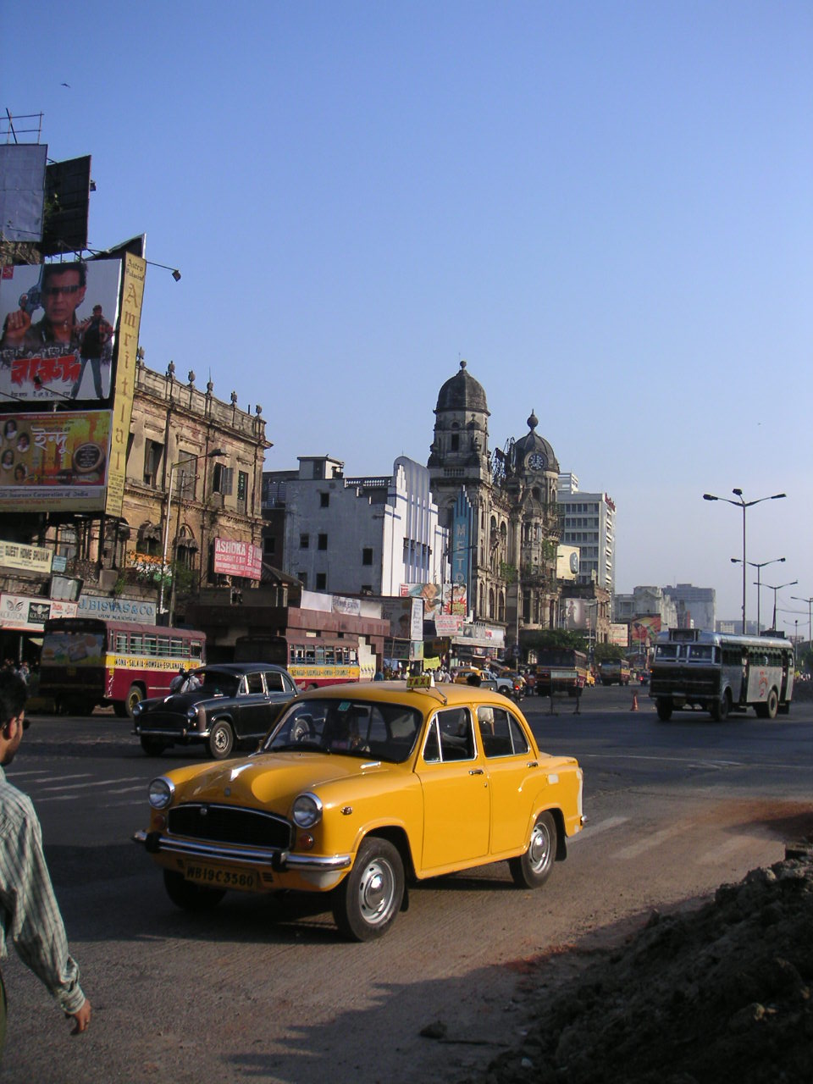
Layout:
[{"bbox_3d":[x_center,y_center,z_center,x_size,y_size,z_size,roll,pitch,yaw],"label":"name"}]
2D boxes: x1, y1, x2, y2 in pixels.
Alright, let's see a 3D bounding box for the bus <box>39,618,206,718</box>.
[{"bbox_3d":[-9.612,4.423,41.127,2.308,3.068,7.203,0,-7,16],"label":"bus"}]

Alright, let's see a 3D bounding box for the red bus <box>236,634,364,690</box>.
[{"bbox_3d":[-4.460,5.580,50.287,2.380,2.943,7.133,-1,-7,21],"label":"red bus"}]

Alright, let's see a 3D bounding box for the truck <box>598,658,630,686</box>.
[{"bbox_3d":[24.462,15.260,138.776,2.351,3.033,7.945,0,-7,18],"label":"truck"}]

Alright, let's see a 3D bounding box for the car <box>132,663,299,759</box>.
[{"bbox_3d":[-3.132,3.048,21.661,1.680,1.600,4.280,-2,-7,28],"label":"car"}]

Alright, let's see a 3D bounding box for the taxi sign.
[{"bbox_3d":[0.114,1.021,8.731,0.210,0.100,0.080,-2,-7,31],"label":"taxi sign"}]

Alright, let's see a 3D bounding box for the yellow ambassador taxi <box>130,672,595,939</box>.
[{"bbox_3d":[-0.090,1.842,9.063,1.680,1.600,4.280,-2,-7,31],"label":"yellow ambassador taxi"}]

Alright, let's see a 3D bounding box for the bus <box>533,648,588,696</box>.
[{"bbox_3d":[10.266,8.606,77.994,2.456,2.947,7.946,0,-7,14],"label":"bus"}]

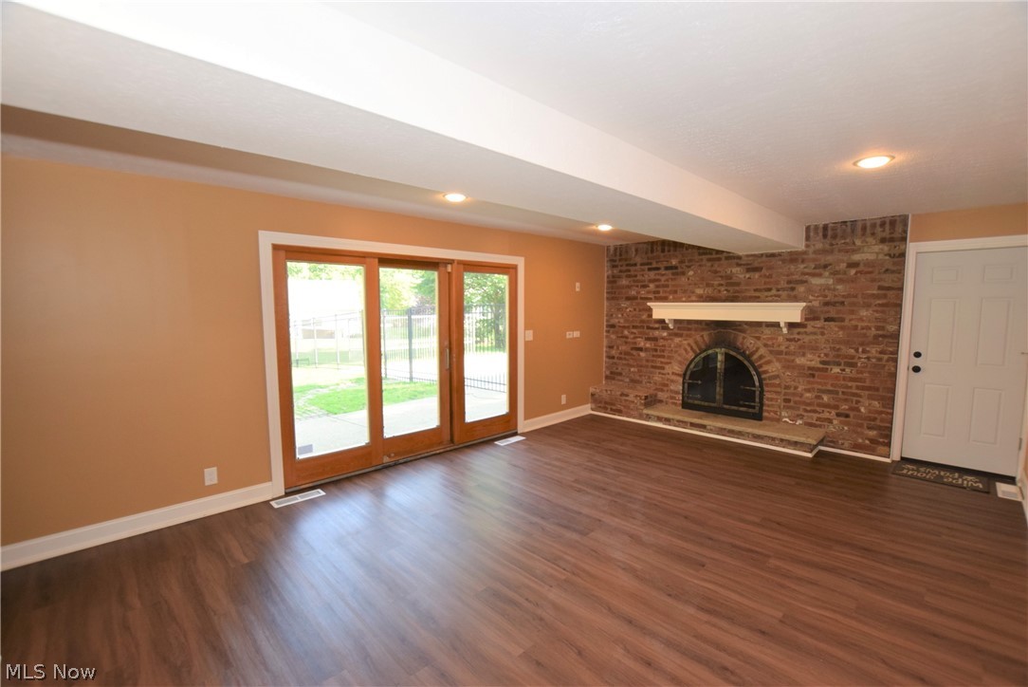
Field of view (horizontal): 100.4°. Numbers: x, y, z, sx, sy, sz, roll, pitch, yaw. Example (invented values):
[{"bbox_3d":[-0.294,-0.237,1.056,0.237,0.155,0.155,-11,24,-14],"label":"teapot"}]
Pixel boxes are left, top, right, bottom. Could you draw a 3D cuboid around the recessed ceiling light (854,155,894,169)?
[{"bbox_3d":[2.187,-1.099,2.603,0.190,0.020,0.190,-5,7,-44],"label":"recessed ceiling light"}]

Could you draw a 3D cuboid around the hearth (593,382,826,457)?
[{"bbox_3d":[2.268,0.908,5.535,0.400,0.370,2.750,-5,7,-44],"label":"hearth"}]

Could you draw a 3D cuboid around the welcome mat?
[{"bbox_3d":[3.939,1.222,3.957,0.460,0.012,0.620,-5,7,-44],"label":"welcome mat"}]

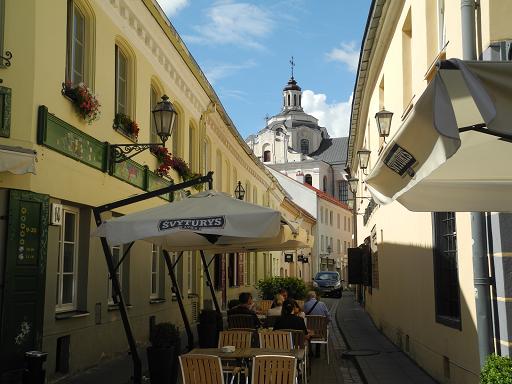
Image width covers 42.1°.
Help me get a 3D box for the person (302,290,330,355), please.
[{"bbox_3d":[1.167,2.545,12.699,0.520,1.310,0.850,0,-6,0],"label":"person"}]

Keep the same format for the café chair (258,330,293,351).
[{"bbox_3d":[0.340,2.253,8.501,0.460,0.880,0.550,2,-7,-17],"label":"café chair"}]

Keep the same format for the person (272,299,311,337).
[{"bbox_3d":[0.511,2.257,9.964,0.520,1.290,0.750,-1,-6,8],"label":"person"}]

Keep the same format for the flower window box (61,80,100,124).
[{"bbox_3d":[-2.830,-1.508,10.949,0.420,0.590,1.120,-1,-6,5],"label":"flower window box"}]

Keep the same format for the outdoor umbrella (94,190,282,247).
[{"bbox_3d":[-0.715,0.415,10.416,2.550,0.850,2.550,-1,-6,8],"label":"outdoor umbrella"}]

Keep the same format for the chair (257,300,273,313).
[{"bbox_3d":[0.226,3.246,17.099,0.490,0.870,0.560,0,-6,4],"label":"chair"}]

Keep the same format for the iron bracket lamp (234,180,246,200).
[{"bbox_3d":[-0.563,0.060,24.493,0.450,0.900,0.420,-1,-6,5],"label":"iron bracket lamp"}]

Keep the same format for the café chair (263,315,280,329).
[{"bbox_3d":[0.375,2.611,11.721,0.460,0.880,0.550,-1,-6,6],"label":"café chair"}]

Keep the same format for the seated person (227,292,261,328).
[{"bbox_3d":[-0.161,2.448,12.003,0.560,1.270,0.820,-2,-7,15],"label":"seated person"}]

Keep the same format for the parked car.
[{"bbox_3d":[4.621,5.863,41.912,1.800,1.600,4.300,-1,-6,10],"label":"parked car"}]

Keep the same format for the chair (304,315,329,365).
[{"bbox_3d":[1.113,2.616,11.795,0.460,0.880,0.550,-1,-6,9],"label":"chair"}]

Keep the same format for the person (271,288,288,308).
[{"bbox_3d":[0.549,2.733,14.288,0.480,1.280,0.780,0,-6,0],"label":"person"}]

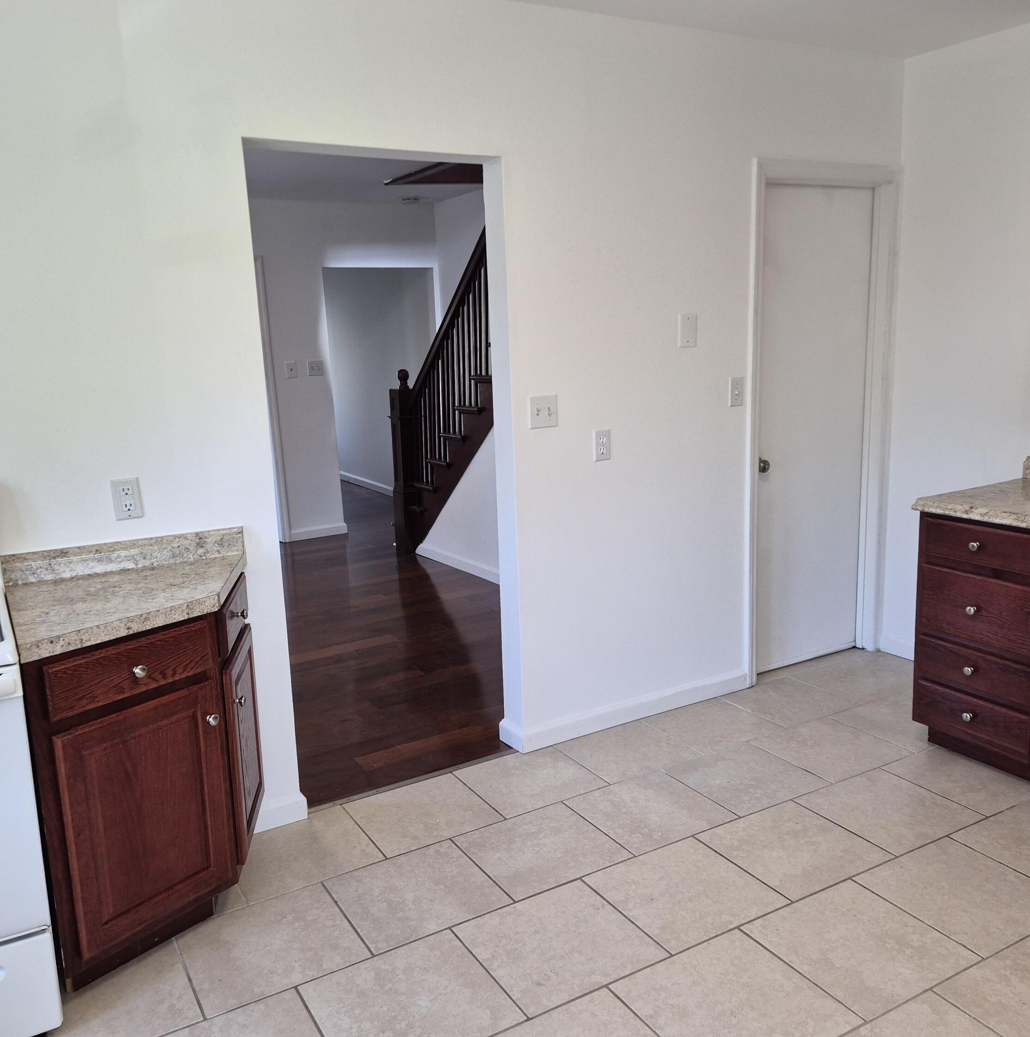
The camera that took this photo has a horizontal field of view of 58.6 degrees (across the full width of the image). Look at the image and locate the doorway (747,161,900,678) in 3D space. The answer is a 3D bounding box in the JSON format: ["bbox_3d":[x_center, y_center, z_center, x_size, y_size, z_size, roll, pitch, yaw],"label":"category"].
[{"bbox_3d":[1.292,-0.399,3.978,0.833,2.153,0.151,-8,12,-29],"label":"doorway"}]

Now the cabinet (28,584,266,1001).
[{"bbox_3d":[-0.916,0.643,2.431,0.622,0.852,0.607,-10,13,-34],"label":"cabinet"}]

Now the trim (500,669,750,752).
[{"bbox_3d":[0.477,0.734,3.691,1.139,0.096,0.145,-8,12,-29],"label":"trim"}]

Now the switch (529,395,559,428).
[{"bbox_3d":[0.106,-0.371,3.208,0.115,0.114,0.013,-8,12,-29],"label":"switch"}]

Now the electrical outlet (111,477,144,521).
[{"bbox_3d":[-1.081,-0.053,2.566,0.072,0.114,0.010,-8,12,-29],"label":"electrical outlet"}]

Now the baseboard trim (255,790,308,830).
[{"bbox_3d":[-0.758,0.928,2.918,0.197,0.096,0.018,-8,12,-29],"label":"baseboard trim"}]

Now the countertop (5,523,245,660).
[{"bbox_3d":[-0.928,0.167,2.335,0.636,0.119,0.622,-8,12,-29],"label":"countertop"}]

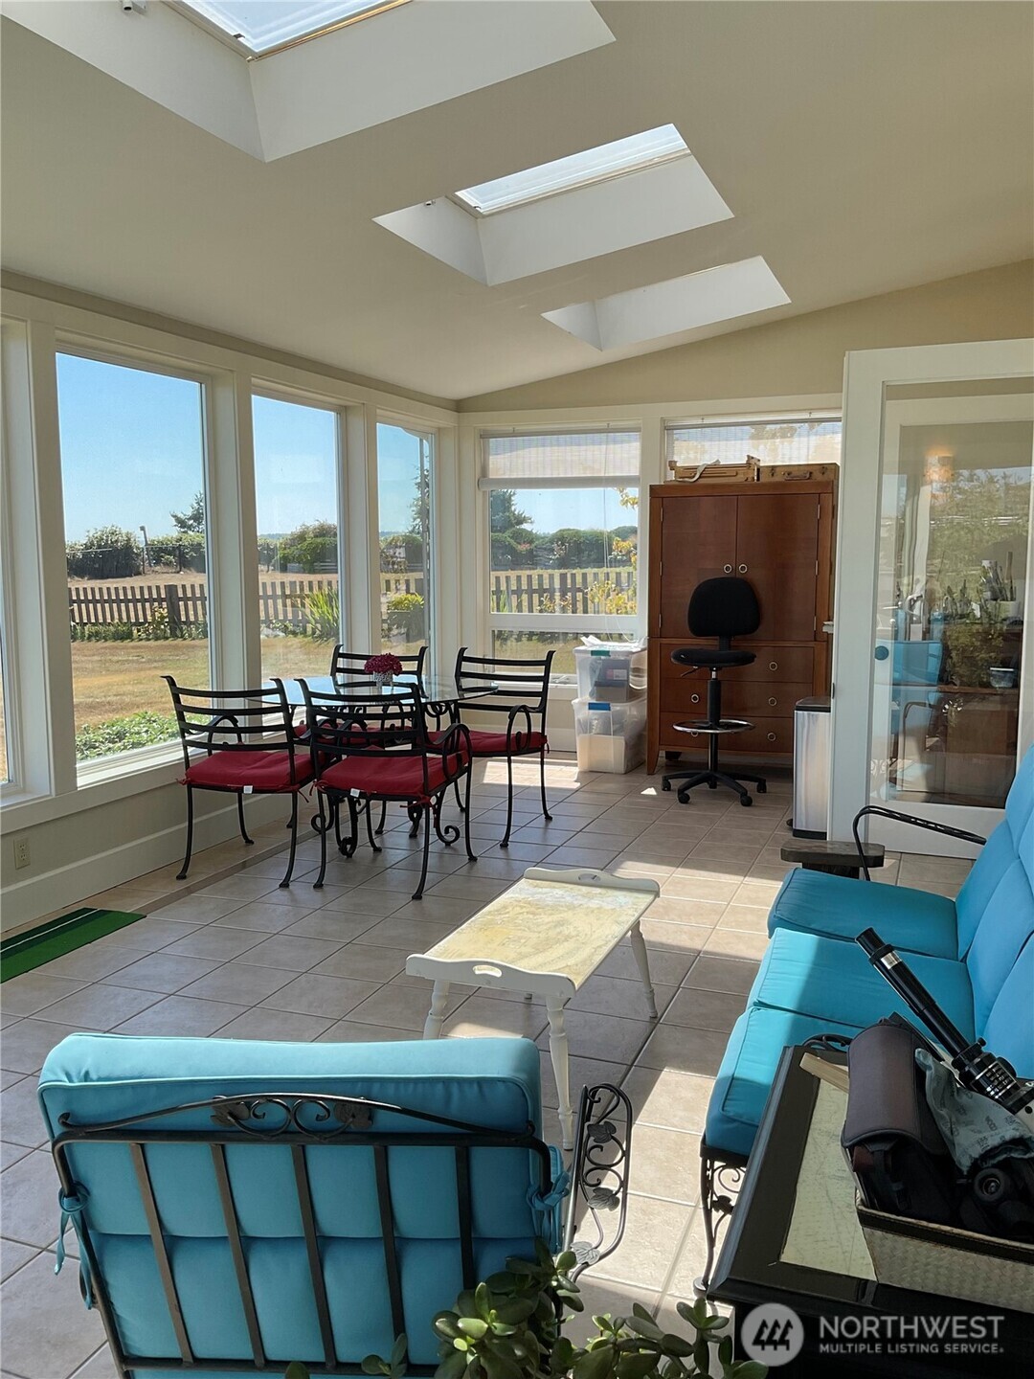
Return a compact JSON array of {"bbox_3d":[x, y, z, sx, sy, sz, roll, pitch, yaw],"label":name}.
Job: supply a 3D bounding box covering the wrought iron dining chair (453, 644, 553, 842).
[{"bbox_3d":[-0.167,0.263,5.877,0.543,0.885,0.712,2,7,20],"label":"wrought iron dining chair"}]

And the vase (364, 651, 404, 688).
[{"bbox_3d":[-0.668,-0.096,5.683,0.185,0.175,0.185,2,7,20],"label":"vase"}]

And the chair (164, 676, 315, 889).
[{"bbox_3d":[-1.161,0.356,5.174,0.550,0.890,0.700,2,7,15],"label":"chair"}]

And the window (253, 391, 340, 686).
[{"bbox_3d":[-1.214,-0.722,6.429,0.100,1.760,1.060,2,7,20],"label":"window"}]

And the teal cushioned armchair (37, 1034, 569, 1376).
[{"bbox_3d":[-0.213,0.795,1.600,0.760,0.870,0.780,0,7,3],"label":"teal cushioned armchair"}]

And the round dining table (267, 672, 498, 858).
[{"bbox_3d":[-0.698,0.369,5.649,1.250,0.745,1.250,0,7,0],"label":"round dining table"}]

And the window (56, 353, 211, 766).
[{"bbox_3d":[-1.674,-0.569,5.180,0.100,1.760,1.120,2,7,20],"label":"window"}]

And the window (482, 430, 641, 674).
[{"bbox_3d":[0.298,-0.942,8.000,1.149,1.678,0.099,2,7,20],"label":"window"}]

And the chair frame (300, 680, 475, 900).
[{"bbox_3d":[-0.542,0.370,5.014,0.543,0.885,0.740,2,7,20],"label":"chair frame"}]

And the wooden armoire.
[{"bbox_3d":[1.434,-0.382,7.266,1.093,1.819,0.578,2,7,20],"label":"wooden armoire"}]

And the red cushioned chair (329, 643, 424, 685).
[{"bbox_3d":[-0.842,0.235,6.162,0.550,0.890,0.710,2,7,16],"label":"red cushioned chair"}]

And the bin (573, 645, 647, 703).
[{"bbox_3d":[0.641,-0.121,7.521,0.384,0.341,0.606,2,7,20],"label":"bin"}]

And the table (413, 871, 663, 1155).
[{"bbox_3d":[0.076,0.816,3.157,0.440,0.440,0.867,2,7,20],"label":"table"}]

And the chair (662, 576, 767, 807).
[{"bbox_3d":[1.132,-0.009,6.584,0.606,1.244,0.606,3,8,26],"label":"chair"}]

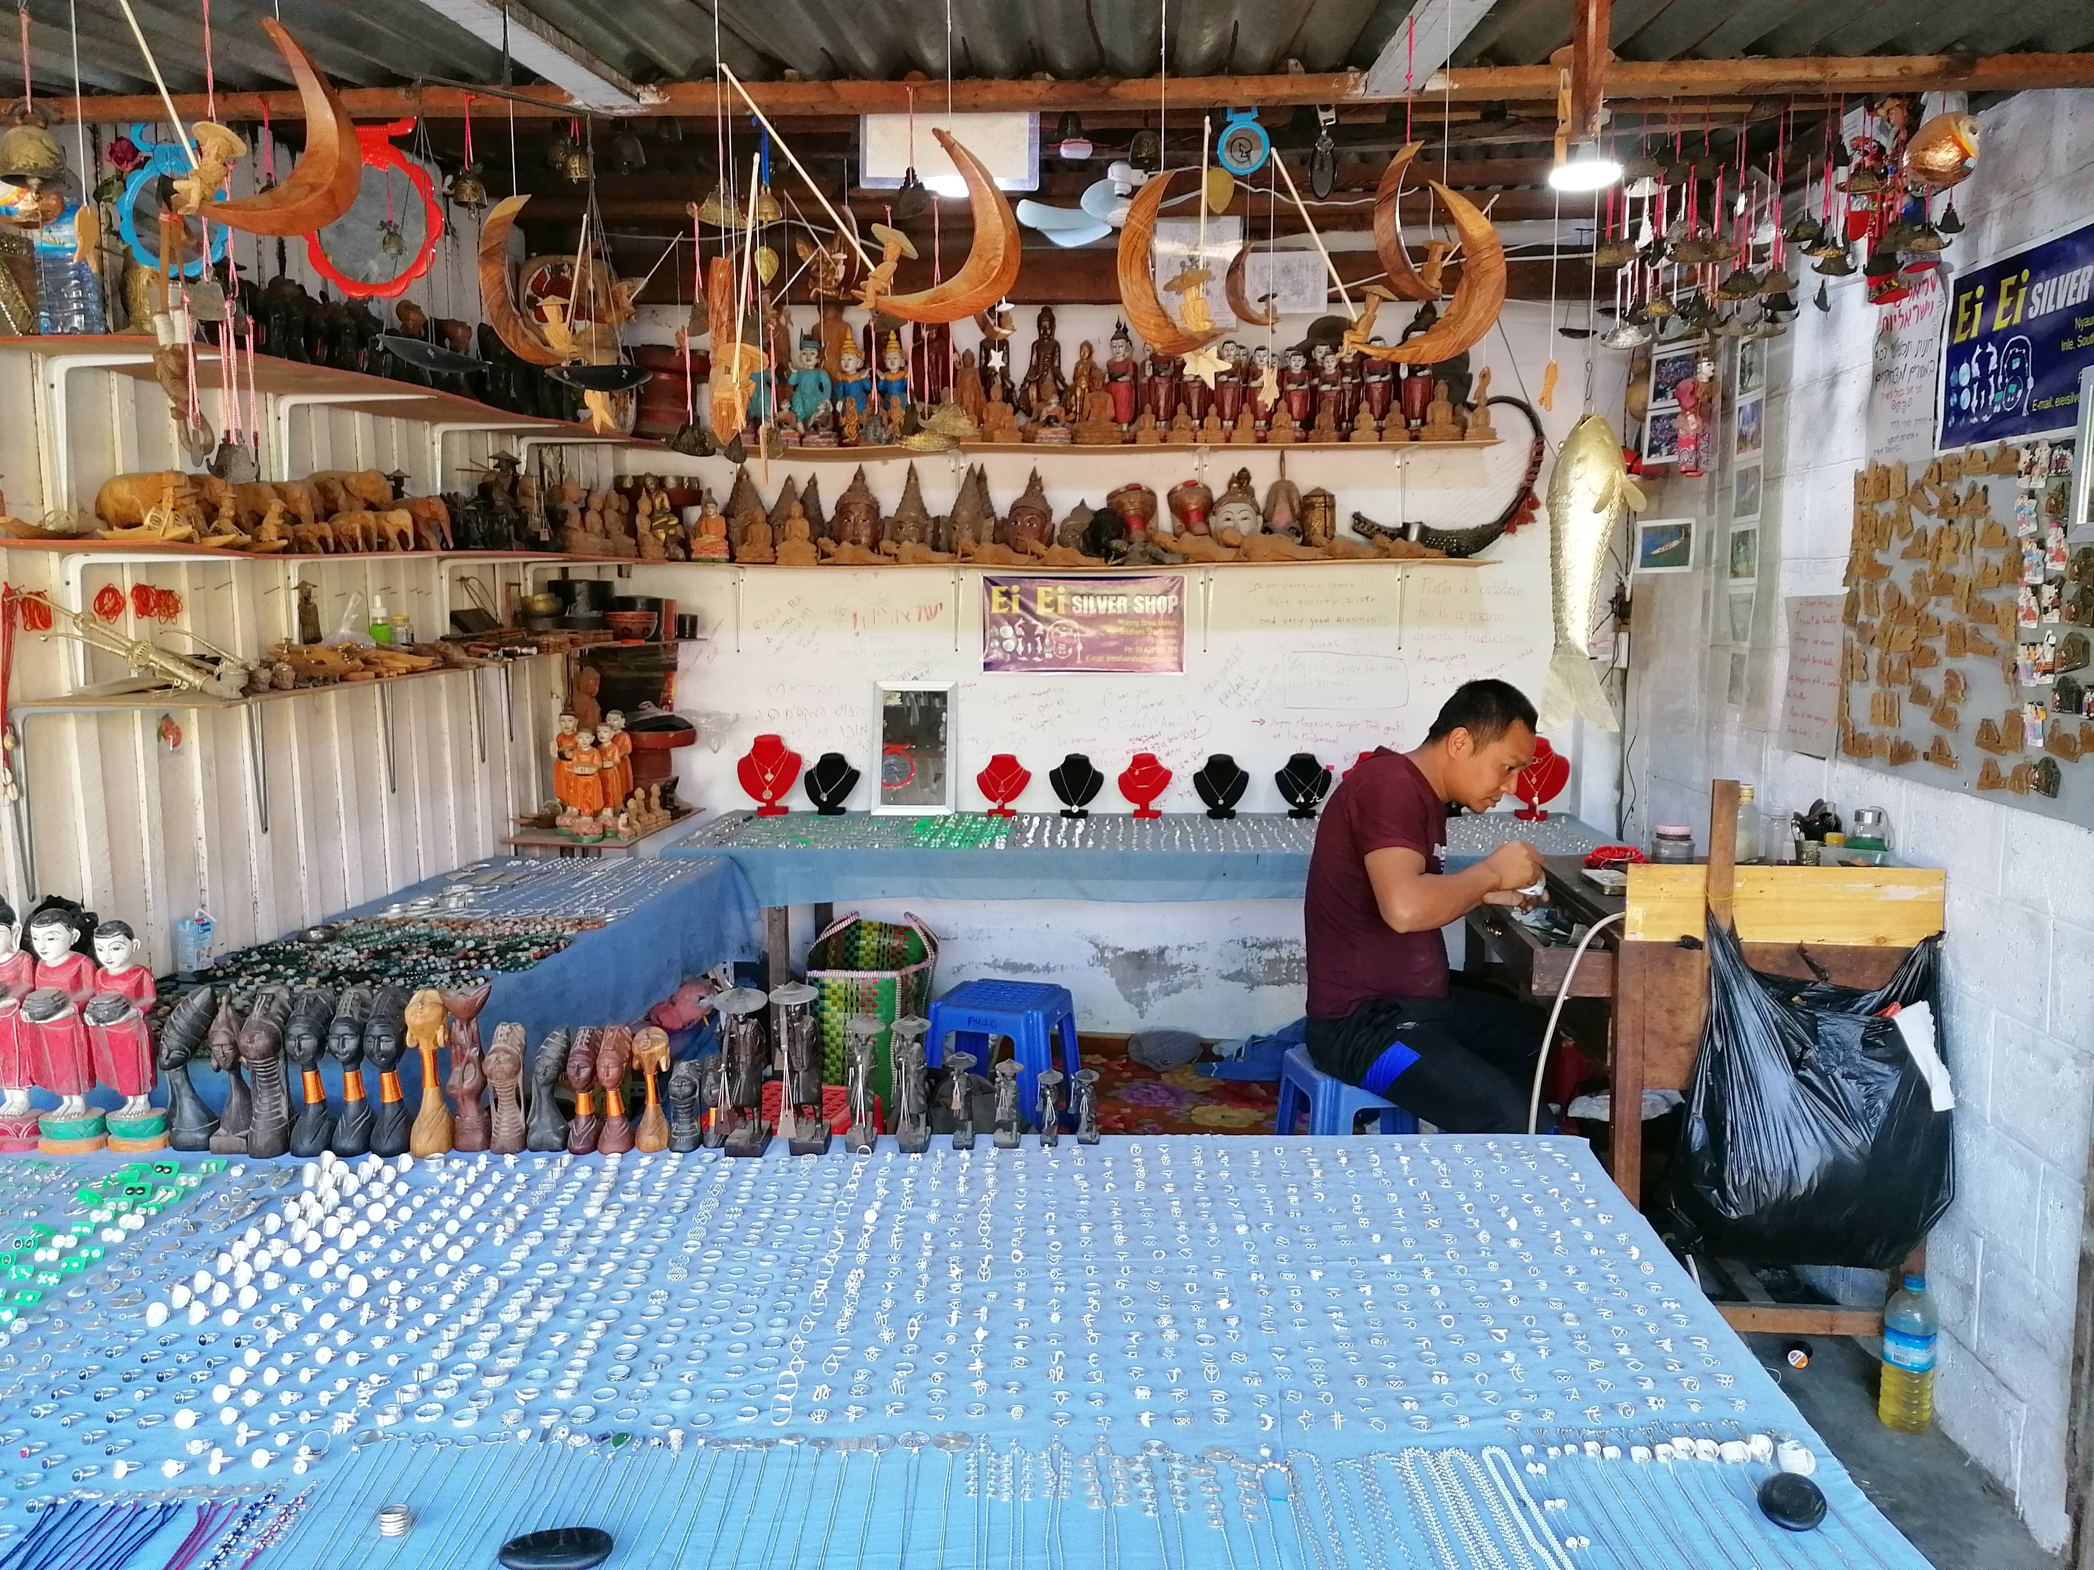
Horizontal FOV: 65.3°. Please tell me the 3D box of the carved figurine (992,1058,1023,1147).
[{"bbox_3d":[-0.052,0.424,2.182,0.041,0.119,0.037,0,8,0],"label":"carved figurine"}]

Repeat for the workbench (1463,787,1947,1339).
[{"bbox_3d":[1.200,0.492,3.140,0.646,1.093,0.731,0,7,4],"label":"workbench"}]

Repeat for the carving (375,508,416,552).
[{"bbox_3d":[-1.330,-0.517,3.320,0.100,0.087,0.045,3,9,19],"label":"carving"}]

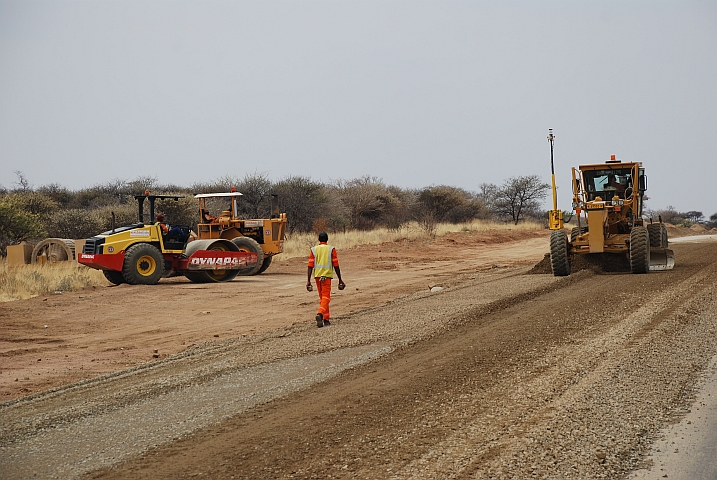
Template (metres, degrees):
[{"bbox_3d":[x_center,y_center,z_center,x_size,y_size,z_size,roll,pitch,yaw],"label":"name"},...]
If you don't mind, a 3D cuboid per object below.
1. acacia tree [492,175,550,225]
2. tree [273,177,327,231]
[{"bbox_3d":[14.986,-3.678,220.000,5.300,4.700,5.000,0,0,0],"label":"acacia tree"},{"bbox_3d":[-3.393,-1.960,140.000,3.600,3.700,3.600,0,0,0],"label":"tree"}]

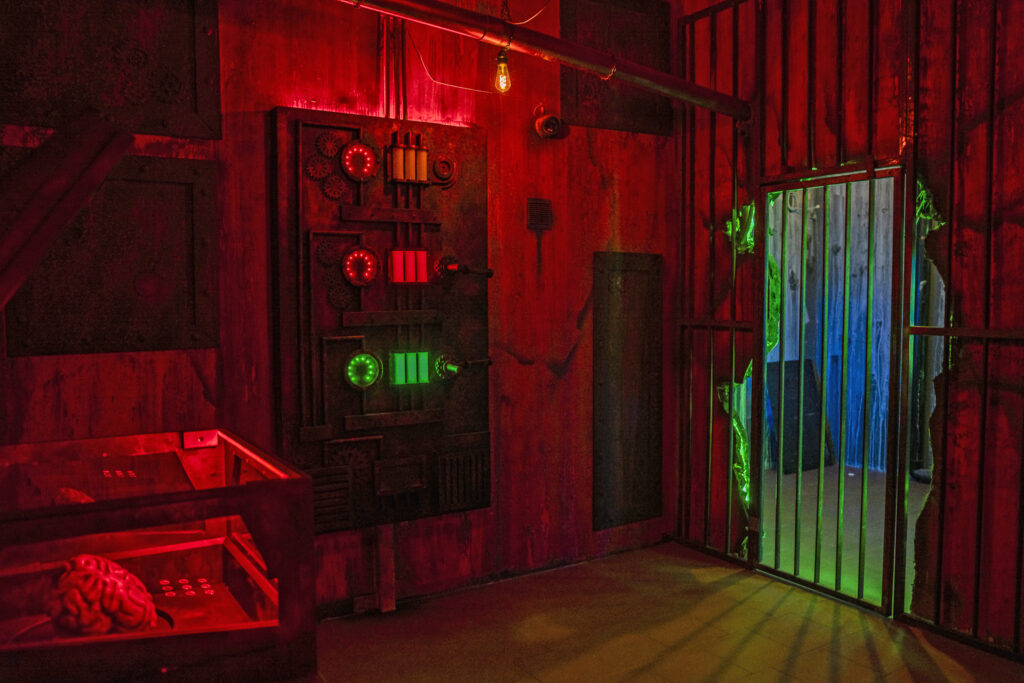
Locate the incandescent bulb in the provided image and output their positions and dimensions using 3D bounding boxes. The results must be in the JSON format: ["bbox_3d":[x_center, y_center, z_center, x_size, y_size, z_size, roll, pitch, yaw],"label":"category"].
[{"bbox_3d":[-0.036,-1.075,3.050,0.064,0.174,0.064,0,3,0],"label":"incandescent bulb"}]

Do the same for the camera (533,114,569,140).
[{"bbox_3d":[0.193,-1.145,4.108,0.120,0.120,0.110,-2,12,-29],"label":"camera"}]

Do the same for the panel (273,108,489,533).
[{"bbox_3d":[-0.585,-0.089,3.706,1.036,1.924,0.155,-2,4,-29],"label":"panel"}]

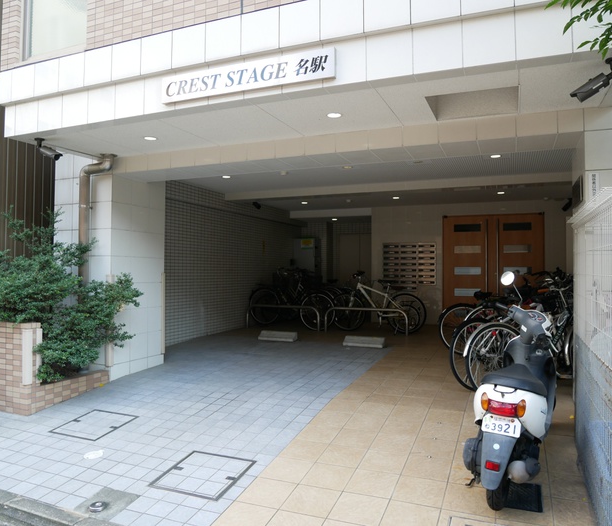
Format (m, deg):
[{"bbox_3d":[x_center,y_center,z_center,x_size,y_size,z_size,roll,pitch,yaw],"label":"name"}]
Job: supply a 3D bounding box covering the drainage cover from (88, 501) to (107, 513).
[{"bbox_3d":[-1.293,1.513,3.013,0.105,0.035,0.105,-2,5,0],"label":"drainage cover"}]

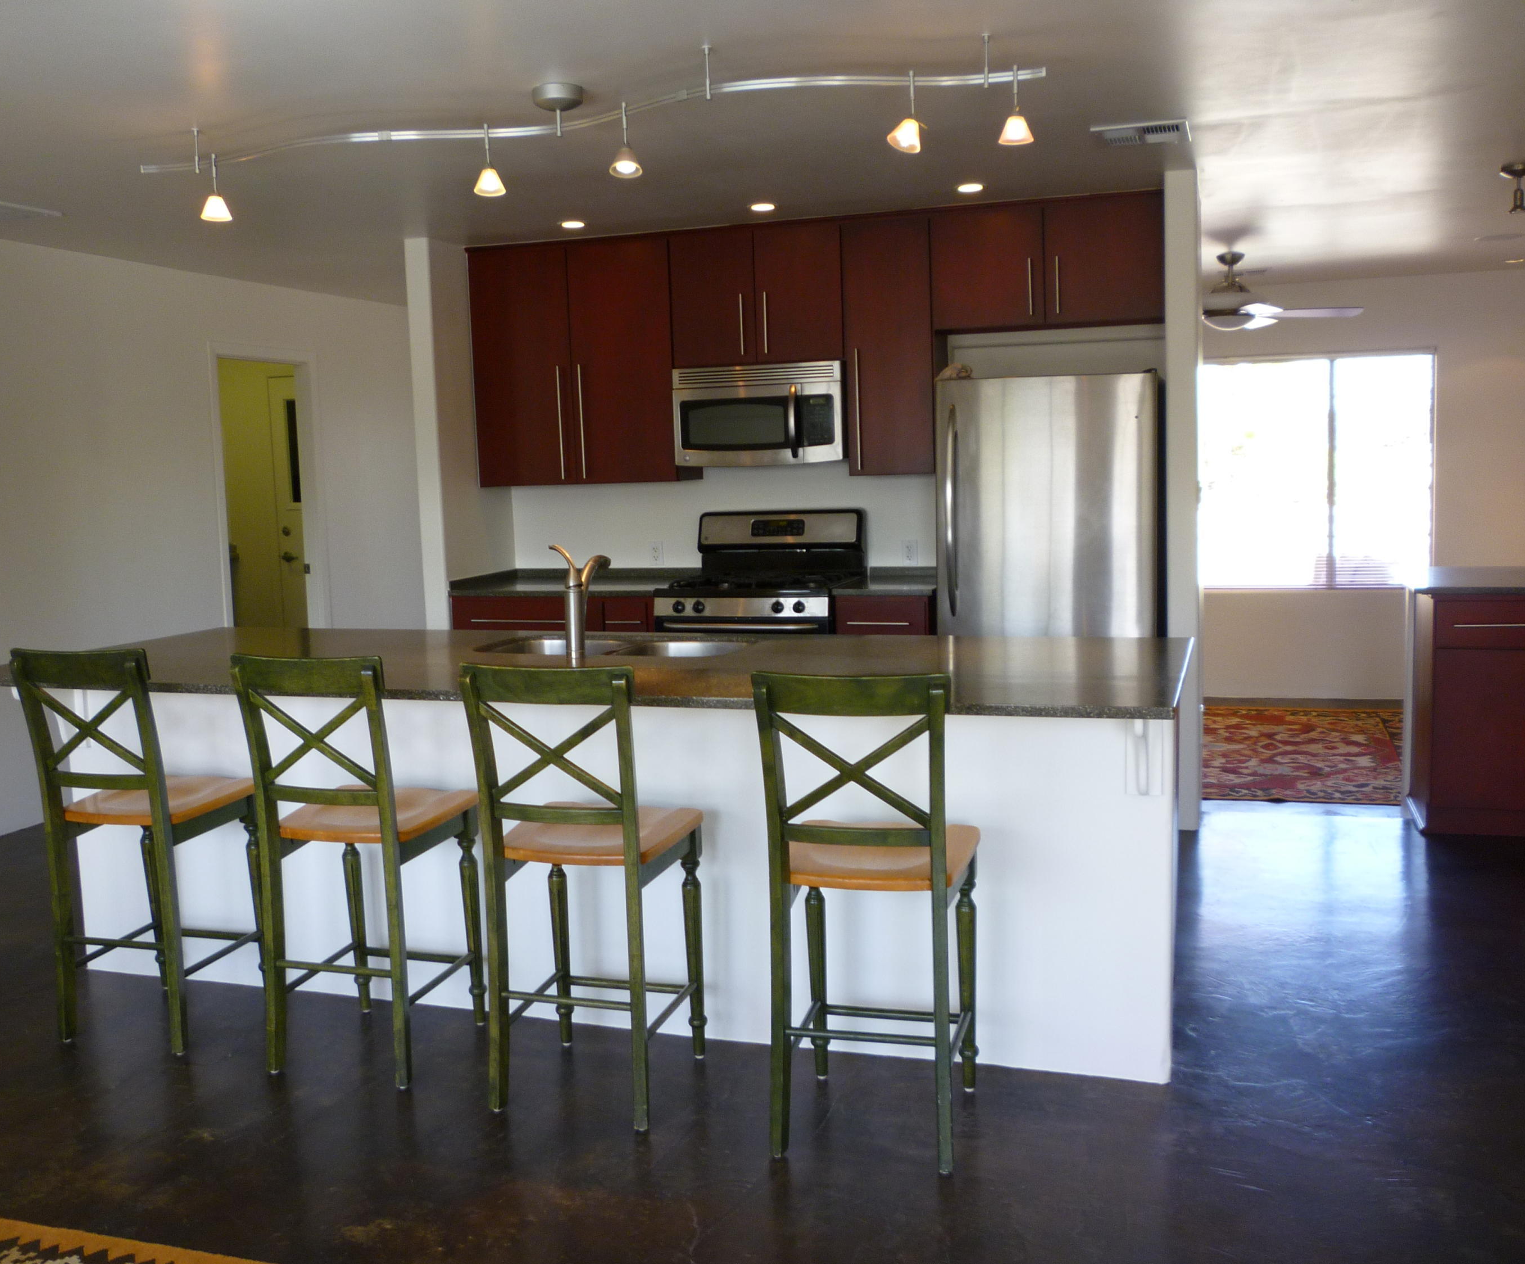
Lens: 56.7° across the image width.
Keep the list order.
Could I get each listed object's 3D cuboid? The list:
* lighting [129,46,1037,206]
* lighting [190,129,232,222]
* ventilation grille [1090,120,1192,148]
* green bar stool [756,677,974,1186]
[{"bbox_3d":[-0.581,-1.312,3.724,2.620,0.280,0.260,1,7,18],"label":"lighting"},{"bbox_3d":[-1.628,-1.348,4.166,0.115,0.270,0.100,1,6,19],"label":"lighting"},{"bbox_3d":[1.223,-1.593,4.540,0.293,0.022,0.288,1,6,19],"label":"ventilation grille"},{"bbox_3d":[0.237,0.564,3.012,0.410,1.024,0.490,0,7,15],"label":"green bar stool"}]

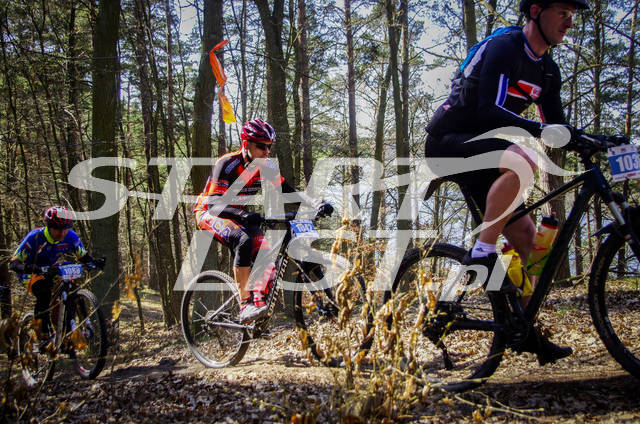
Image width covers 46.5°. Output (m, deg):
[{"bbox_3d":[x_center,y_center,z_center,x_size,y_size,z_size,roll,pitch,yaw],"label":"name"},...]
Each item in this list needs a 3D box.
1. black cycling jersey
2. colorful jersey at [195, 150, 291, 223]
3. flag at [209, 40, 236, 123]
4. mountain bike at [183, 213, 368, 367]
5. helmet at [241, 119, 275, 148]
[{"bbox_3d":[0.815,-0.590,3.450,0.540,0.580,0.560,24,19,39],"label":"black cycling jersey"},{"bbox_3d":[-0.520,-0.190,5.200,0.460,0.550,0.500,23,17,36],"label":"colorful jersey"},{"bbox_3d":[-0.785,-1.051,6.000,0.220,0.660,0.120,-1,3,-7],"label":"flag"},{"bbox_3d":[-0.367,0.564,5.169,1.830,1.060,0.680,-10,-4,39],"label":"mountain bike"},{"bbox_3d":[-0.453,-0.580,5.400,0.275,0.175,0.205,5,4,30],"label":"helmet"}]

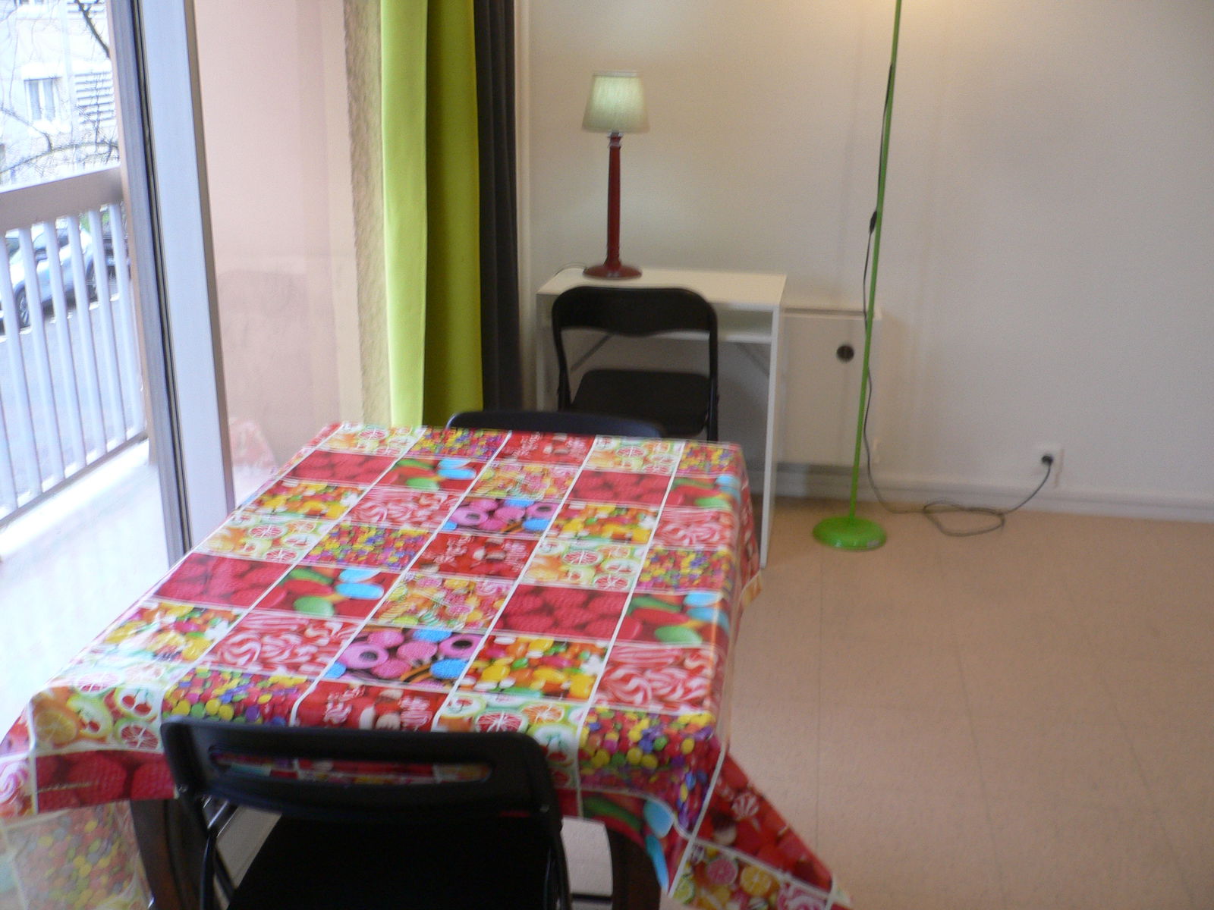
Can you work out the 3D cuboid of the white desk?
[{"bbox_3d":[0.164,-0.122,3.568,0.650,0.750,0.400,4,19,9],"label":"white desk"}]

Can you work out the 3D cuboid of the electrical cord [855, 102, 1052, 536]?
[{"bbox_3d":[1.037,-0.377,3.542,0.638,1.258,0.340,4,19,9],"label":"electrical cord"}]

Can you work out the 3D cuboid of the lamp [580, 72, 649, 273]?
[{"bbox_3d":[0.020,-0.799,3.513,0.193,0.563,0.193,0,19,0],"label":"lamp"}]

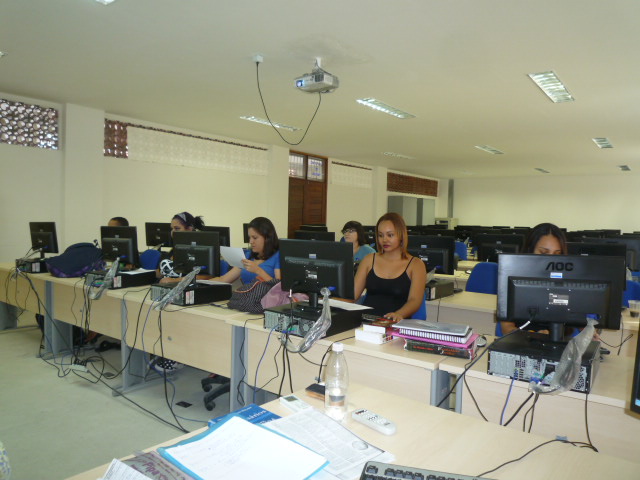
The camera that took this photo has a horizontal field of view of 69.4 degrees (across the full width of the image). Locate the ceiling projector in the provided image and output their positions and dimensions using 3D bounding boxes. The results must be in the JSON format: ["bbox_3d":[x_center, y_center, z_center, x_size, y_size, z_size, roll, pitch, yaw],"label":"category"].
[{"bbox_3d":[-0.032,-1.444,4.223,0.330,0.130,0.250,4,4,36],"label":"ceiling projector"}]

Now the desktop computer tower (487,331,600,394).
[{"bbox_3d":[1.020,0.531,2.083,0.390,0.112,0.450,4,4,36],"label":"desktop computer tower"}]

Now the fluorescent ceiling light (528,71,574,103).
[{"bbox_3d":[2.465,-1.604,4.875,0.220,0.070,1.240,3,4,37],"label":"fluorescent ceiling light"}]

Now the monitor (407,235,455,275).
[{"bbox_3d":[0.937,0.172,4.092,0.520,0.400,0.190,3,4,33],"label":"monitor"}]

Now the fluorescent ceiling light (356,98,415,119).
[{"bbox_3d":[0.889,-1.694,5.967,0.220,0.070,1.240,3,4,37],"label":"fluorescent ceiling light"}]

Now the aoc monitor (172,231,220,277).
[{"bbox_3d":[-0.814,0.124,3.021,0.445,0.345,0.180,3,3,32],"label":"aoc monitor"}]

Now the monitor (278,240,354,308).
[{"bbox_3d":[-0.026,0.180,2.446,0.441,0.347,0.180,3,3,29],"label":"monitor"}]

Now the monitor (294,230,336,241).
[{"bbox_3d":[-0.047,0.096,3.952,0.445,0.345,0.180,3,3,36],"label":"monitor"}]

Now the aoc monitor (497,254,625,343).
[{"bbox_3d":[0.940,0.232,1.813,0.441,0.347,0.180,2,3,17],"label":"aoc monitor"}]

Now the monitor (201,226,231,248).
[{"bbox_3d":[-1.293,0.032,5.713,0.520,0.400,0.190,3,4,33],"label":"monitor"}]

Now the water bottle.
[{"bbox_3d":[0.049,0.403,1.318,0.068,0.220,0.068,1,3,0],"label":"water bottle"}]

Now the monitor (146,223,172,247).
[{"bbox_3d":[-2.267,-0.029,6.420,0.520,0.400,0.190,3,4,33],"label":"monitor"}]

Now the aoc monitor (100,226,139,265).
[{"bbox_3d":[-1.867,0.091,4.323,0.520,0.400,0.190,3,3,28],"label":"aoc monitor"}]

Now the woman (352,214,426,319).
[{"bbox_3d":[0.389,0.519,2.675,0.500,1.300,0.680,2,3,19],"label":"woman"}]

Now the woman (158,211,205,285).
[{"bbox_3d":[-1.096,0.435,3.802,0.500,1.290,0.720,3,4,37],"label":"woman"}]

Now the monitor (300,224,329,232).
[{"bbox_3d":[-0.066,0.007,5.744,0.441,0.347,0.180,3,4,36],"label":"monitor"}]

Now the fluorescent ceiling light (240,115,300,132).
[{"bbox_3d":[-0.745,-1.948,7.681,0.250,0.070,1.280,3,4,36],"label":"fluorescent ceiling light"}]

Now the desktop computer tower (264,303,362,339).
[{"bbox_3d":[-0.031,0.468,2.750,0.390,0.110,0.440,4,4,37],"label":"desktop computer tower"}]

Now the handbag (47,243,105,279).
[{"bbox_3d":[-2.193,0.171,4.171,0.460,0.310,0.320,-1,3,-28],"label":"handbag"}]

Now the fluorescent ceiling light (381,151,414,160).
[{"bbox_3d":[1.830,-1.889,10.387,0.220,0.070,1.240,3,4,37],"label":"fluorescent ceiling light"}]

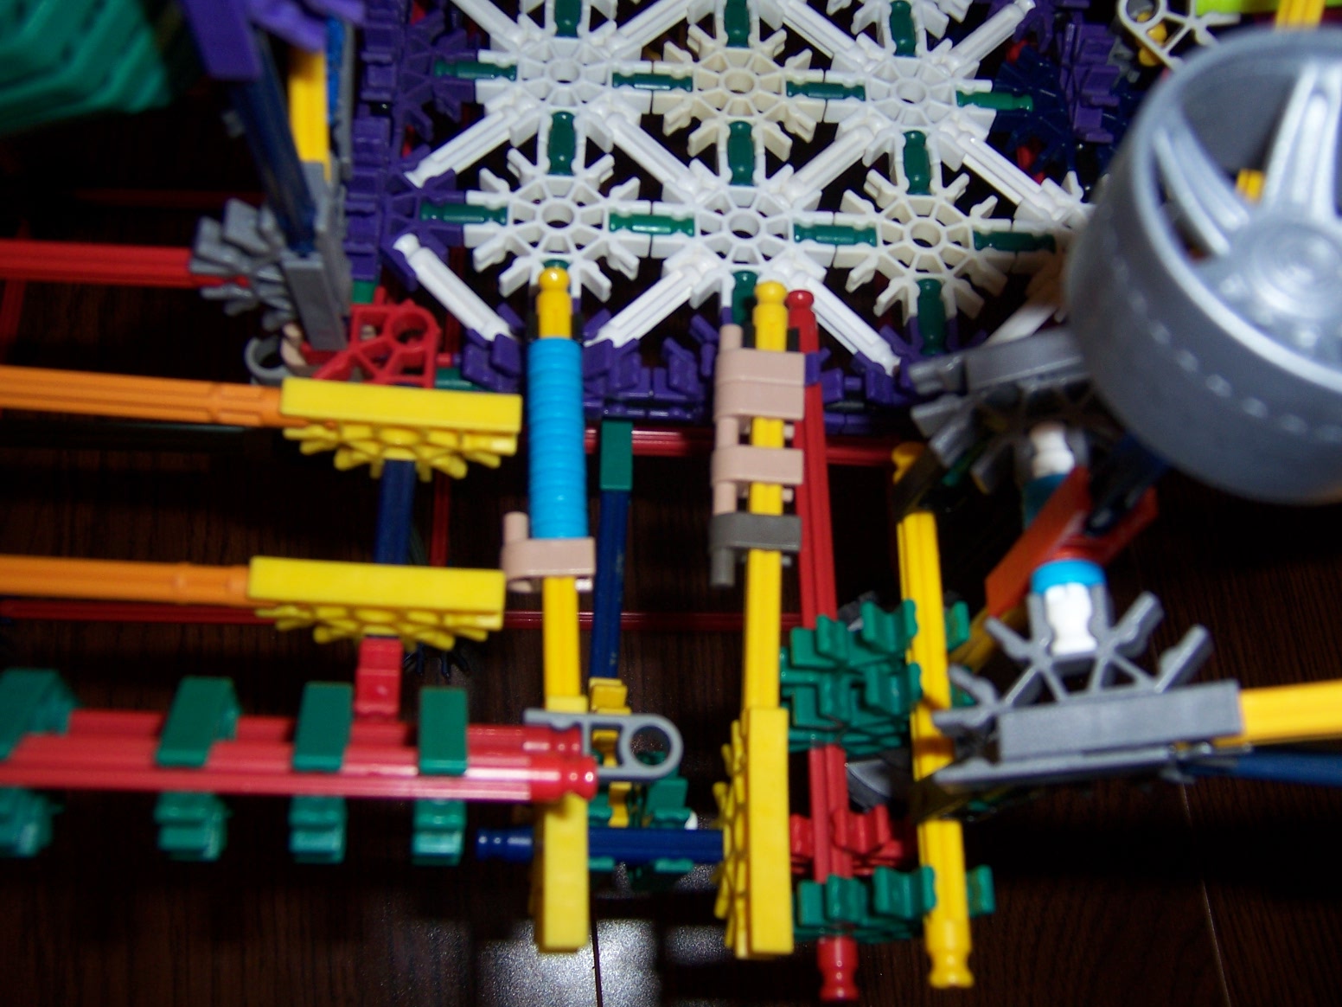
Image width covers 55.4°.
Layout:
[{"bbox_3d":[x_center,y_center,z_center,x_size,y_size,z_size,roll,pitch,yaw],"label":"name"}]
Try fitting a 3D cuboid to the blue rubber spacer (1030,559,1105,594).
[{"bbox_3d":[0.053,0.011,0.171,0.009,0.009,0.003,1,67,-4],"label":"blue rubber spacer"}]

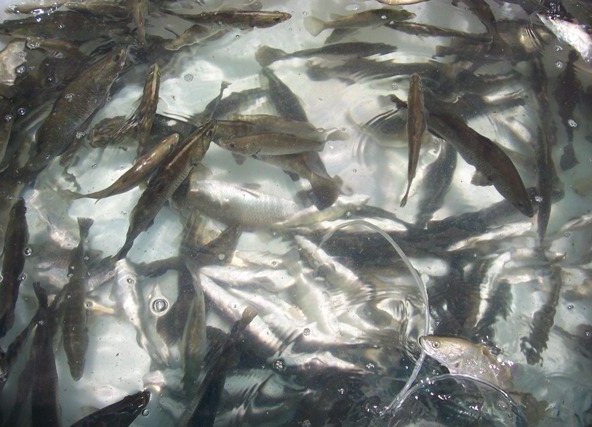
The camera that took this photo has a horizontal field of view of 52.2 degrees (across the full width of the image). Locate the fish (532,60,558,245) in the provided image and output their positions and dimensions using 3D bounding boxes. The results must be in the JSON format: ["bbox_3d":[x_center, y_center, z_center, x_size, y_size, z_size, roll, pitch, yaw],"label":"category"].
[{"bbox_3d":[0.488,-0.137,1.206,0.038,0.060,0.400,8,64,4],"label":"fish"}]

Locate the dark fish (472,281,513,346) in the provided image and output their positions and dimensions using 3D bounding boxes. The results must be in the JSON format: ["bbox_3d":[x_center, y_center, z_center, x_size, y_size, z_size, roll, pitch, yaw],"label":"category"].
[{"bbox_3d":[0.344,0.173,1.055,0.042,0.060,0.170,28,67,13],"label":"dark fish"}]

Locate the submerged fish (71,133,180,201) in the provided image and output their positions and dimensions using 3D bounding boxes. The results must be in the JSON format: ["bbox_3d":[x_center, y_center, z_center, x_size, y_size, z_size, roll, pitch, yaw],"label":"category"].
[{"bbox_3d":[-0.300,-0.084,1.073,0.216,0.060,0.034,-33,67,-16],"label":"submerged fish"}]

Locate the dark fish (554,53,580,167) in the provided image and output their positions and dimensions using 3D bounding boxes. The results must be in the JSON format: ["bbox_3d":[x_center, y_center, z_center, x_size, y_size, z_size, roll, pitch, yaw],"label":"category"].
[{"bbox_3d":[0.577,-0.223,1.270,0.040,0.060,0.308,12,65,6],"label":"dark fish"}]

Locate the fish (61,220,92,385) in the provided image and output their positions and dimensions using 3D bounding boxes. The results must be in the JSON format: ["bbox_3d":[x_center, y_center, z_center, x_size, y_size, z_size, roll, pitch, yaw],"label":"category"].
[{"bbox_3d":[-0.356,0.132,0.998,0.042,0.060,0.286,-6,62,-3],"label":"fish"}]

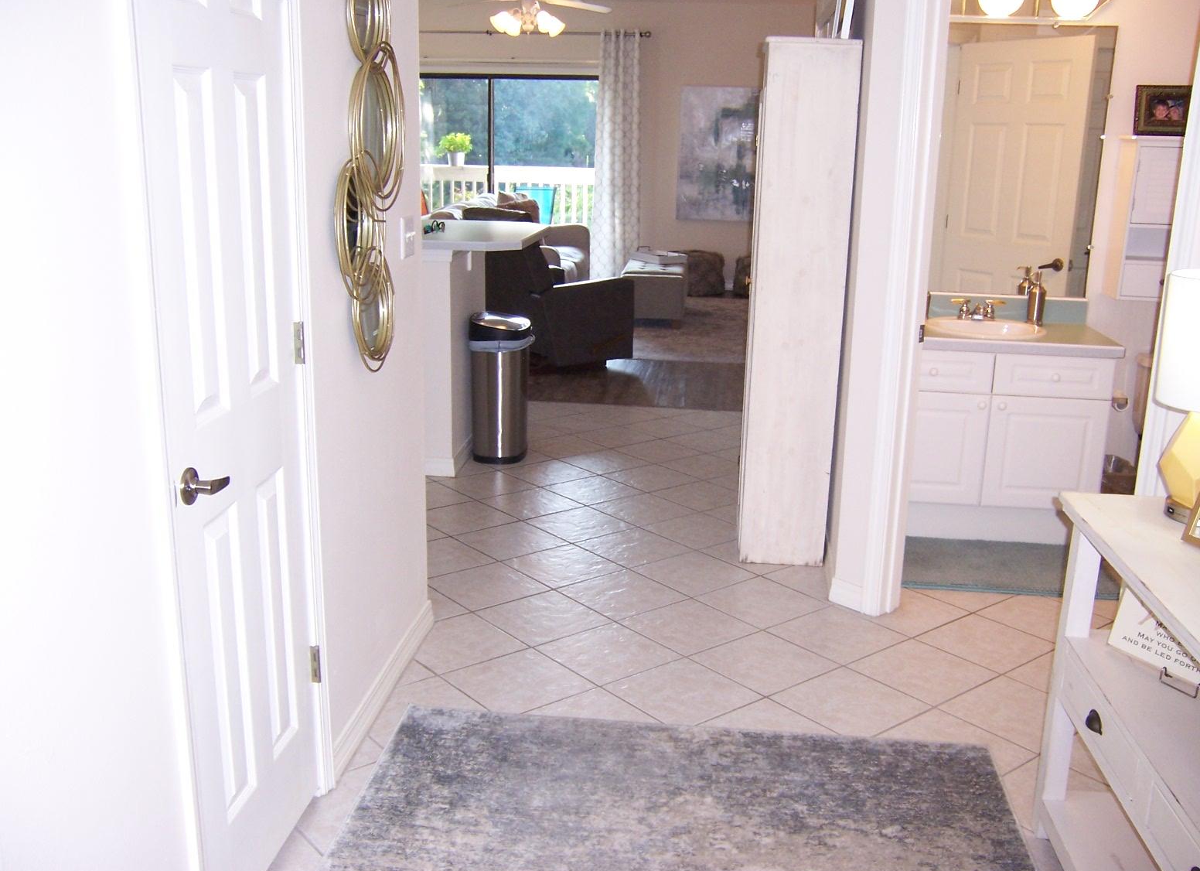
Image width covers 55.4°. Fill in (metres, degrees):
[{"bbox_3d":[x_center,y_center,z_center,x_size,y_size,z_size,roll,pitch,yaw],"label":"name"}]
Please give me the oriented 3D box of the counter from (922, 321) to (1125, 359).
[{"bbox_3d":[1.490,-0.389,4.491,0.910,0.042,0.565,3,15,6],"label":"counter"}]

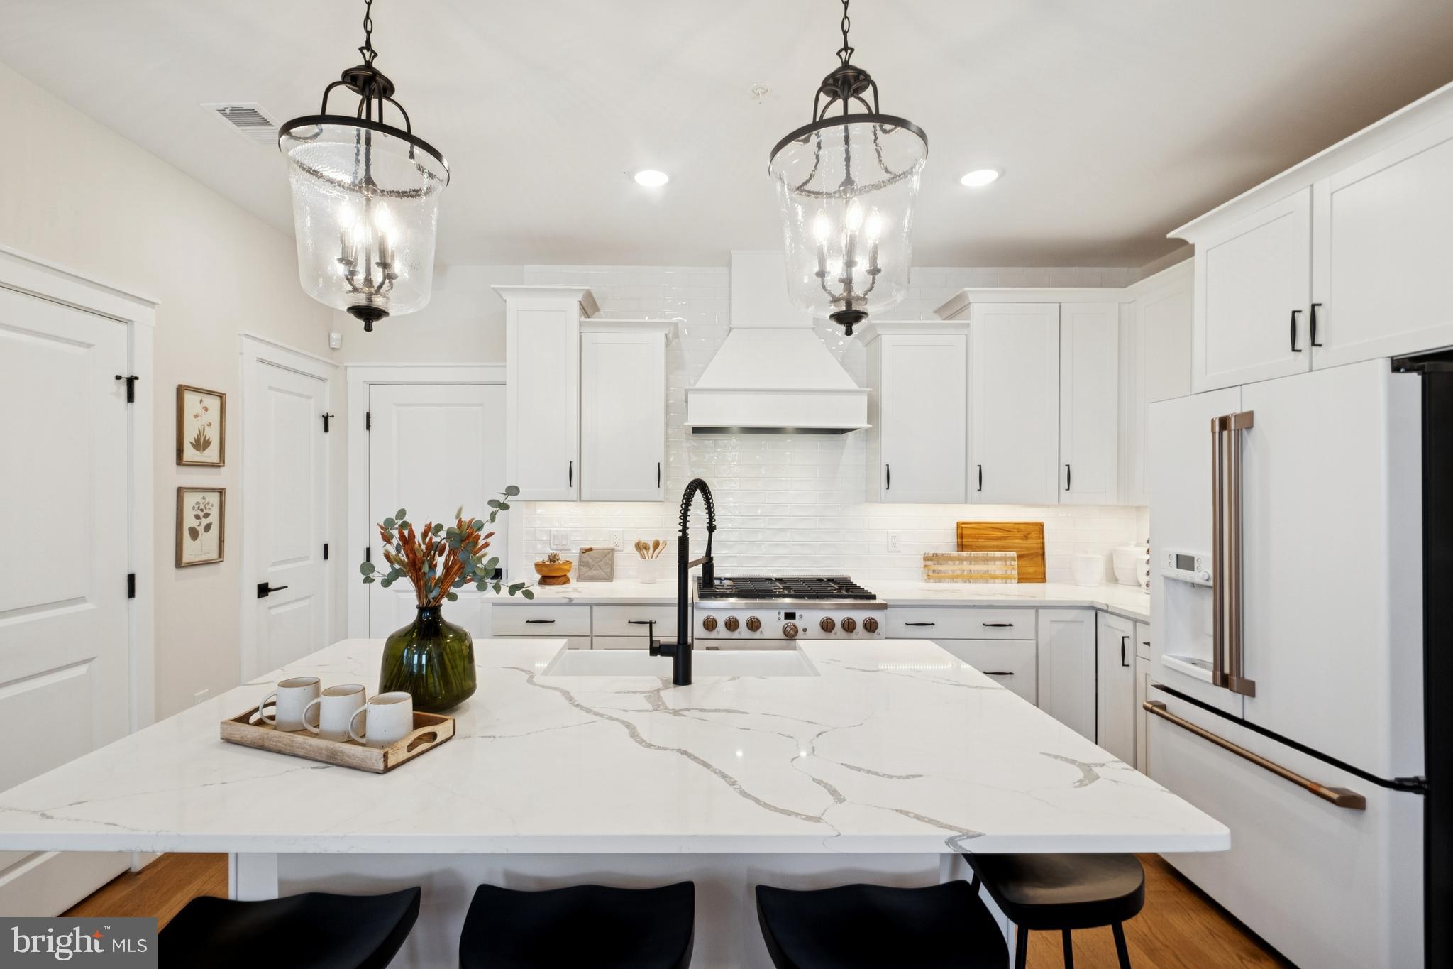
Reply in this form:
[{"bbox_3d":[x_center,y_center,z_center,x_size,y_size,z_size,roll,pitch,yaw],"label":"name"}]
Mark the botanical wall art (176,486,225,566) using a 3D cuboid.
[{"bbox_3d":[-2.200,0.171,2.548,0.025,0.327,0.244,0,0,-3],"label":"botanical wall art"}]

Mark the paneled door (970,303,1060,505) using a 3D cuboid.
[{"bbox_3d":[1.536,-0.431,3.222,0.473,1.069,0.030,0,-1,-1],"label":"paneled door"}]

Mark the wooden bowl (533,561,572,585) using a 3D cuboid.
[{"bbox_3d":[-0.949,0.481,3.326,0.206,0.120,0.206,0,0,-1],"label":"wooden bowl"}]

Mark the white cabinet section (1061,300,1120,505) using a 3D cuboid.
[{"bbox_3d":[1.936,-0.431,3.238,0.306,1.076,0.025,0,0,-1],"label":"white cabinet section"}]

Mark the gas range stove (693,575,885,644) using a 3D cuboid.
[{"bbox_3d":[0.299,0.992,3.193,0.912,0.937,0.690,0,0,-1],"label":"gas range stove"}]

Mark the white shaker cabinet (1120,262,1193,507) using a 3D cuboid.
[{"bbox_3d":[2.268,-0.444,2.936,0.360,1.118,0.580,0,0,-1],"label":"white shaker cabinet"}]

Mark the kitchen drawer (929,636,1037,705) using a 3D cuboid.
[{"bbox_3d":[1.135,0.914,2.969,0.746,0.296,0.030,0,0,-1],"label":"kitchen drawer"}]

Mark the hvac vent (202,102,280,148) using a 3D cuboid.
[{"bbox_3d":[-1.715,-1.309,2.238,0.200,0.015,0.294,0,0,-1],"label":"hvac vent"}]

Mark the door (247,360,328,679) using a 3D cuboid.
[{"bbox_3d":[-2.297,0.420,3.180,0.045,2.034,0.540,0,0,-1],"label":"door"}]

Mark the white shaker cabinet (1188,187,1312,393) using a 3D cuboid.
[{"bbox_3d":[1.904,-0.670,2.213,0.025,0.604,0.457,0,0,-3],"label":"white shaker cabinet"}]

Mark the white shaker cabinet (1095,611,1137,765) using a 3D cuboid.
[{"bbox_3d":[1.820,0.985,2.827,0.025,0.746,0.249,0,0,-3],"label":"white shaker cabinet"}]

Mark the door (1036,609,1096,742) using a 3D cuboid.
[{"bbox_3d":[1.667,0.987,2.974,0.276,0.746,0.025,0,0,-1],"label":"door"}]

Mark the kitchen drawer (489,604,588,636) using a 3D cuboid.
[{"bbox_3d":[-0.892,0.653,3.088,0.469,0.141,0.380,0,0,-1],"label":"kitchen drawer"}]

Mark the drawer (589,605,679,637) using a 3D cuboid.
[{"bbox_3d":[-0.416,0.667,2.969,0.475,0.147,0.030,0,0,-1],"label":"drawer"}]

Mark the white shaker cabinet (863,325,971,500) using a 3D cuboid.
[{"bbox_3d":[1.057,-0.369,3.390,0.469,0.939,0.345,0,0,-1],"label":"white shaker cabinet"}]

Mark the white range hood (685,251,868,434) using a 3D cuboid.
[{"bbox_3d":[0.262,-0.782,3.302,0.940,0.998,0.510,0,0,-1],"label":"white range hood"}]

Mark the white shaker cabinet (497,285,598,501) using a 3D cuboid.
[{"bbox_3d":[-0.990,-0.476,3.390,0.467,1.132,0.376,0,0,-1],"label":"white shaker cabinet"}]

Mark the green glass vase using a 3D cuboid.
[{"bbox_3d":[-0.748,0.426,1.522,0.239,0.238,0.239,0,0,0],"label":"green glass vase"}]

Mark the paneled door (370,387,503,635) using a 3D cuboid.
[{"bbox_3d":[-1.688,0.432,3.543,0.810,2.020,0.045,0,0,-1],"label":"paneled door"}]

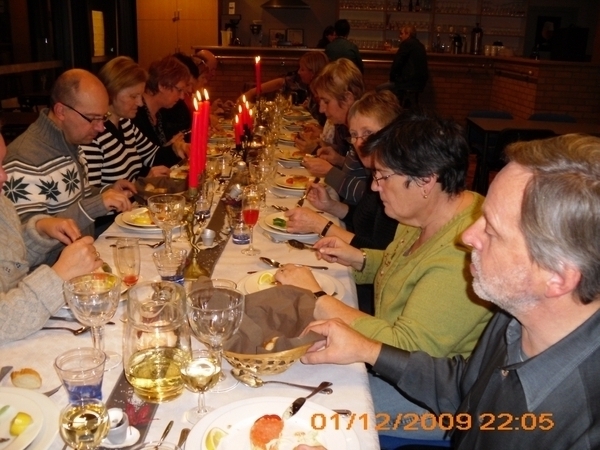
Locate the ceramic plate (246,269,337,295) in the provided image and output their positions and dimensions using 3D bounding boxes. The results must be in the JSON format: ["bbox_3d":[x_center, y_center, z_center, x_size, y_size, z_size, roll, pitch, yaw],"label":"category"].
[{"bbox_3d":[-0.022,0.154,1.501,0.225,0.022,0.225,0,16,0],"label":"ceramic plate"}]

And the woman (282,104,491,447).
[{"bbox_3d":[0.241,0.313,1.558,0.570,1.185,0.520,-2,17,-6],"label":"woman"}]

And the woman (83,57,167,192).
[{"bbox_3d":[-0.704,-0.083,2.686,0.700,1.240,0.500,6,17,15],"label":"woman"}]

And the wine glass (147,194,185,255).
[{"bbox_3d":[-0.374,0.010,1.742,0.098,0.163,0.098,2,17,1],"label":"wine glass"}]

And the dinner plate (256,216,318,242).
[{"bbox_3d":[-0.005,0.010,2.003,0.260,0.030,0.260,1,17,0],"label":"dinner plate"}]

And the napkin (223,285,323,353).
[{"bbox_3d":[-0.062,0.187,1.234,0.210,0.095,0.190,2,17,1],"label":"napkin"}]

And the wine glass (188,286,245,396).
[{"bbox_3d":[-0.145,0.206,1.114,0.098,0.163,0.098,2,17,1],"label":"wine glass"}]

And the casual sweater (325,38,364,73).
[{"bbox_3d":[0.527,-1.945,7.590,0.480,0.620,0.300,2,17,1],"label":"casual sweater"}]

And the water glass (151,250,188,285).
[{"bbox_3d":[-0.330,0.107,1.605,0.086,0.073,0.086,0,16,1],"label":"water glass"}]

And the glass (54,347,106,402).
[{"bbox_3d":[-0.376,0.263,1.078,0.086,0.073,0.086,0,16,1],"label":"glass"}]

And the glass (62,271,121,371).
[{"bbox_3d":[-0.385,0.186,1.183,0.100,0.161,0.100,0,16,1],"label":"glass"}]

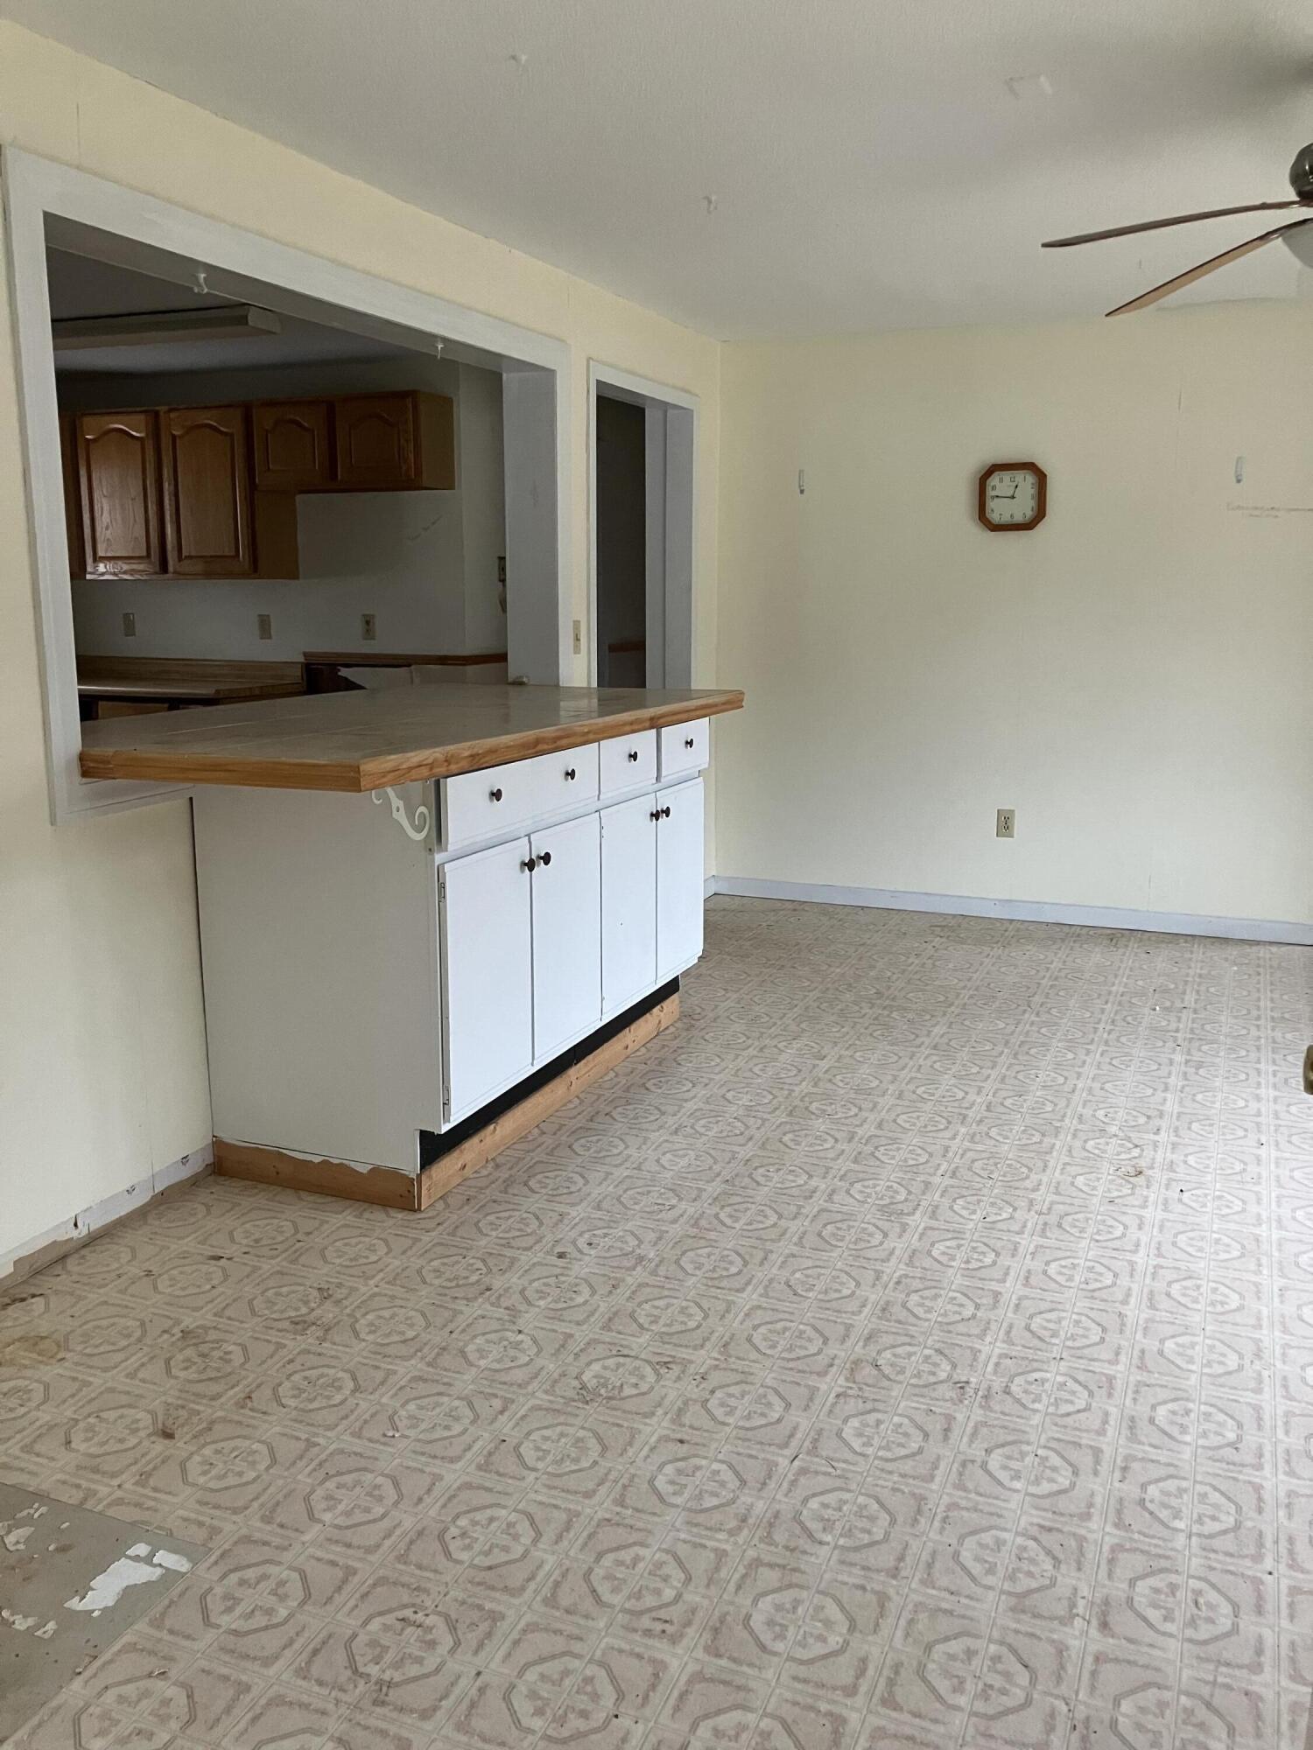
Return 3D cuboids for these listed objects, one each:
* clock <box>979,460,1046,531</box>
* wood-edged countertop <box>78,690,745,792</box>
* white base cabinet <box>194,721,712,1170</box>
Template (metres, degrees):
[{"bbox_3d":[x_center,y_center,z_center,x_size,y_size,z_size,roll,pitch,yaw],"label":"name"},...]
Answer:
[{"bbox_3d":[1.377,-1.458,5.470,0.254,0.254,0.042,5,12,22],"label":"clock"},{"bbox_3d":[-0.438,-0.388,3.631,0.662,0.057,2.080,5,12,22],"label":"wood-edged countertop"},{"bbox_3d":[-0.429,0.063,3.725,0.631,0.860,1.526,5,12,22],"label":"white base cabinet"}]

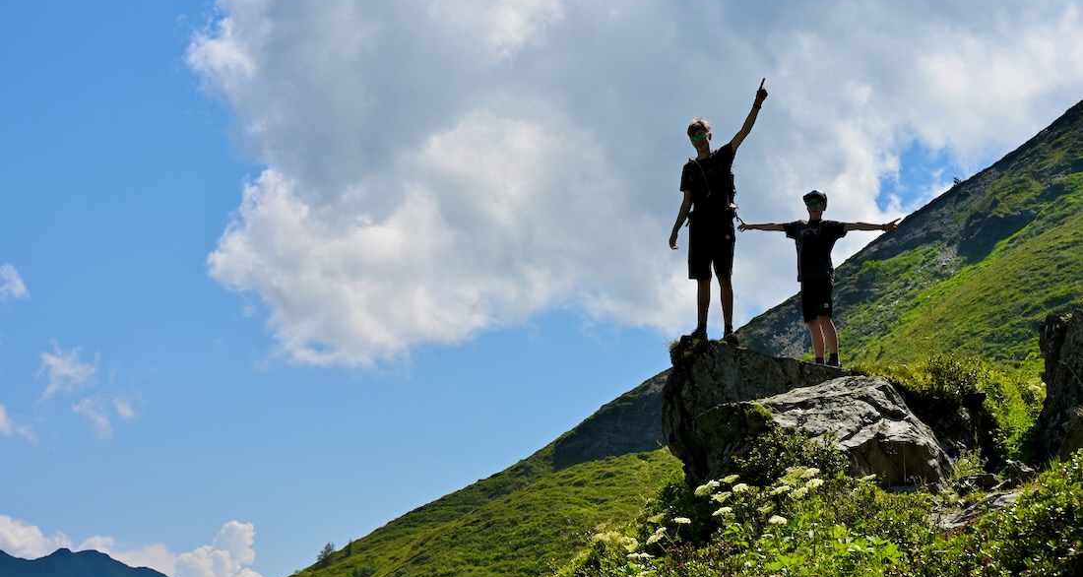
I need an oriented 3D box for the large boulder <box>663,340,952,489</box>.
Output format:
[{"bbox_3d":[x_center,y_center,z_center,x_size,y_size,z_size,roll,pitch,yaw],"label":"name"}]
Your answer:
[{"bbox_3d":[2.054,1.017,18.400,2.250,1.200,2.000,-2,-9,6],"label":"large boulder"}]

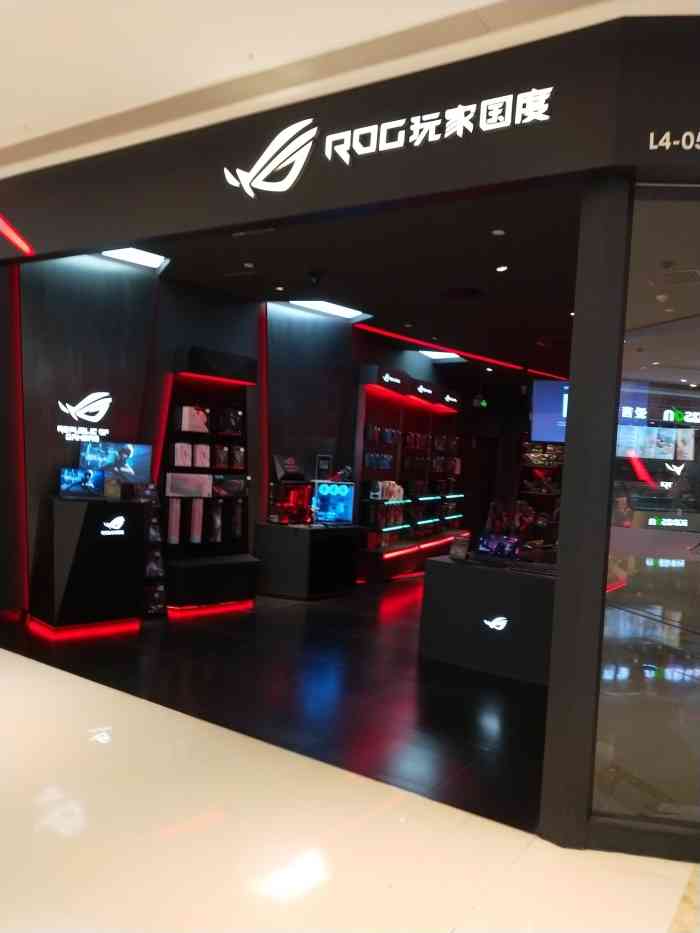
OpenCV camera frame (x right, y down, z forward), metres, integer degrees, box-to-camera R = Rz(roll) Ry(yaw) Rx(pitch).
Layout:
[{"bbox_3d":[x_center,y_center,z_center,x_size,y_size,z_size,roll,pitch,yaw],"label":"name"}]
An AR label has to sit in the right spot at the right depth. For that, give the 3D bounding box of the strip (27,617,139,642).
[{"bbox_3d":[-2.171,1.271,5.208,0.690,0.070,0.560,0,4,-36],"label":"strip"}]

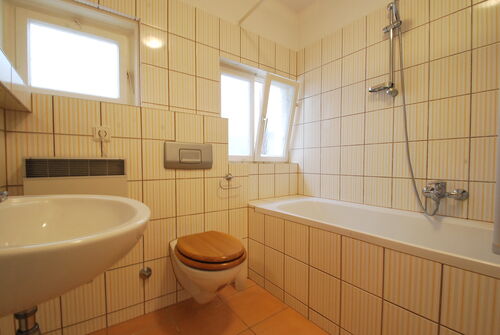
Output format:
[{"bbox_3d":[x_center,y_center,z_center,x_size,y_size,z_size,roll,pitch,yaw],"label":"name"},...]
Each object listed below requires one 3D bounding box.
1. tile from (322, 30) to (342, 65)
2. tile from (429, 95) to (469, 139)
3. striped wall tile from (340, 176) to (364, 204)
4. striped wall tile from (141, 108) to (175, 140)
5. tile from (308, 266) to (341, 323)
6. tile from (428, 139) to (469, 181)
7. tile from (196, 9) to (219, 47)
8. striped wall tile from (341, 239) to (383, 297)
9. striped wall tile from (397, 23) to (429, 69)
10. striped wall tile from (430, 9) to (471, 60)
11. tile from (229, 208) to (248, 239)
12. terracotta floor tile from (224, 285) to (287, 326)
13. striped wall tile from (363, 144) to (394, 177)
[{"bbox_3d":[0.744,-1.086,1.898,0.010,0.248,0.195,-1,2,-39],"label":"tile"},{"bbox_3d":[1.217,-0.301,1.275,0.010,0.250,0.200,-1,2,-38],"label":"tile"},{"bbox_3d":[0.869,0.181,1.788,0.010,0.226,0.200,-1,2,-39],"label":"striped wall tile"},{"bbox_3d":[-0.570,-0.270,1.306,0.191,0.188,0.010,-1,2,-32],"label":"striped wall tile"},{"bbox_3d":[0.424,0.722,1.188,0.010,0.254,0.195,-1,2,-39],"label":"tile"},{"bbox_3d":[1.217,-0.049,1.282,0.010,0.250,0.200,-1,2,-38],"label":"tile"},{"bbox_3d":[-0.330,-1.074,1.632,0.200,0.252,0.010,-1,1,-34],"label":"tile"},{"bbox_3d":[0.531,0.466,0.999,0.010,0.226,0.191,-1,2,-39],"label":"striped wall tile"},{"bbox_3d":[1.087,-0.801,1.411,0.010,0.249,0.191,-1,2,-39],"label":"striped wall tile"},{"bbox_3d":[1.249,-0.824,1.306,0.010,0.252,0.200,-1,2,-39],"label":"striped wall tile"},{"bbox_3d":[-0.089,0.441,1.620,0.167,0.249,0.010,-1,2,-32],"label":"tile"},{"bbox_3d":[0.022,0.923,1.411,0.300,0.010,0.310,-1,2,-35],"label":"terracotta floor tile"},{"bbox_3d":[0.998,-0.059,1.627,0.010,0.252,0.200,-1,2,-39],"label":"striped wall tile"}]

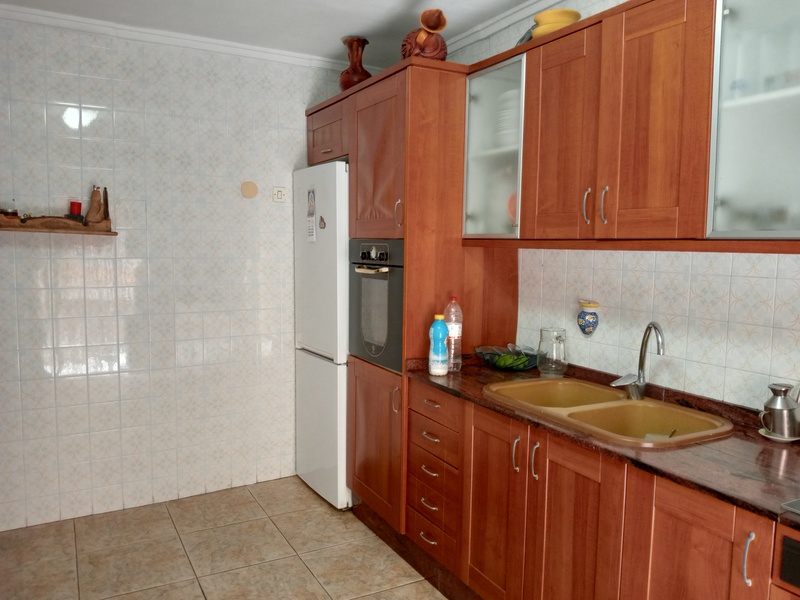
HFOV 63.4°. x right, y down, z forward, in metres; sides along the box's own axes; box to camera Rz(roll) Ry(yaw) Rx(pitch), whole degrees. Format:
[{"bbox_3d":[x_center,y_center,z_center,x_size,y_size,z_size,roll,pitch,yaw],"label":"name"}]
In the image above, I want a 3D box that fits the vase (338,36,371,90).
[{"bbox_3d":[-0.228,-1.194,3.357,0.170,0.315,0.170,1,5,0],"label":"vase"}]

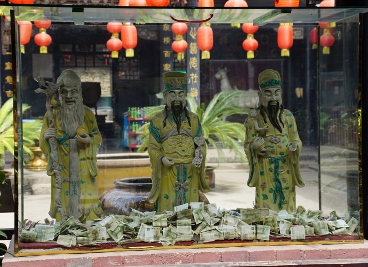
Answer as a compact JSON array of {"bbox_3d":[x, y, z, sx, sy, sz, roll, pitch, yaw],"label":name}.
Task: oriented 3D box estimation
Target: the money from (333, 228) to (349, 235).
[{"bbox_3d":[0.732,0.459,3.900,0.070,0.025,0.045,-1,1,-8],"label":"money"}]

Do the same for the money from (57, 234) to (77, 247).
[{"bbox_3d":[-0.520,0.474,3.690,0.083,0.048,0.025,-1,-24,-8],"label":"money"}]

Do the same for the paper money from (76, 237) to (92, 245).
[{"bbox_3d":[-0.445,0.476,3.710,0.066,0.030,0.040,-1,1,-8],"label":"paper money"}]

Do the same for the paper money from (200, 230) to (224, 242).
[{"bbox_3d":[0.130,0.468,3.790,0.105,0.048,0.025,-1,-24,-8],"label":"paper money"}]

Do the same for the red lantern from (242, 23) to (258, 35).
[{"bbox_3d":[1.197,-1.897,15.000,0.290,0.230,0.290,-1,1,-8],"label":"red lantern"}]

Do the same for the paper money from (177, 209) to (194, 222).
[{"bbox_3d":[0.007,0.388,3.940,0.080,0.060,0.025,-1,-24,-8],"label":"paper money"}]

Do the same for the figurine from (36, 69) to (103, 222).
[{"bbox_3d":[-0.549,0.070,4.000,0.310,0.740,0.220,-1,1,-7],"label":"figurine"}]

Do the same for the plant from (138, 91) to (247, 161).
[{"bbox_3d":[0.214,-0.130,15.500,2.000,1.250,1.900,-1,1,-8],"label":"plant"}]

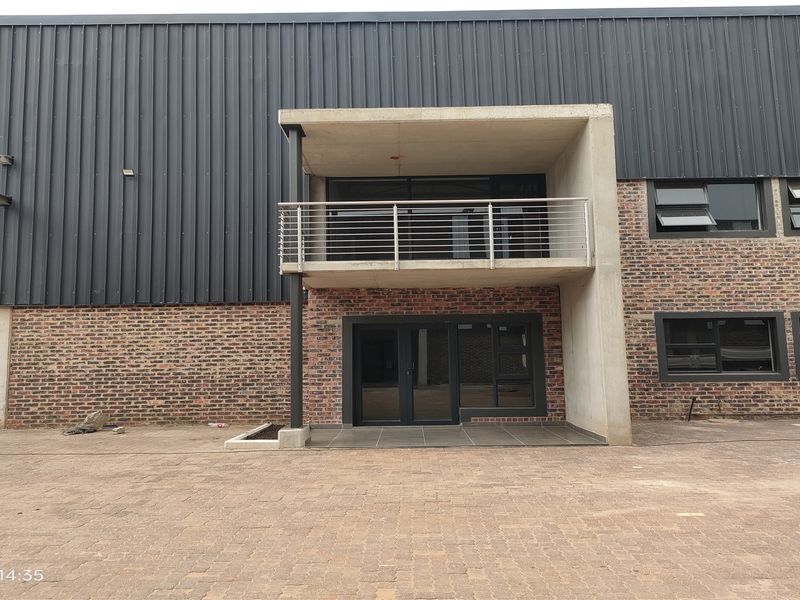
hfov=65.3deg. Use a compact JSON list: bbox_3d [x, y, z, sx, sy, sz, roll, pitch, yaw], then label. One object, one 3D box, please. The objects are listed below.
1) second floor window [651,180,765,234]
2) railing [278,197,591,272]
[{"bbox_3d":[6.669,-1.989,13.388,2.460,1.210,0.180,-1,-6,1],"label":"second floor window"},{"bbox_3d":[0.582,-0.933,11.685,5.240,1.200,2.660,-1,-6,1],"label":"railing"}]

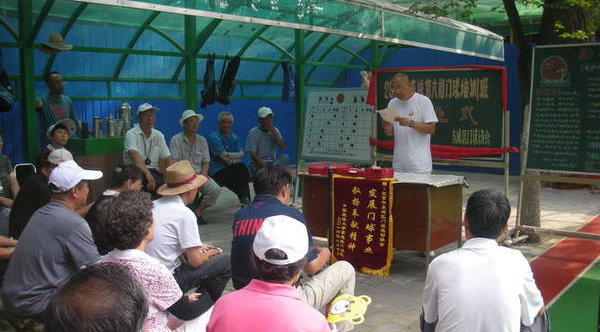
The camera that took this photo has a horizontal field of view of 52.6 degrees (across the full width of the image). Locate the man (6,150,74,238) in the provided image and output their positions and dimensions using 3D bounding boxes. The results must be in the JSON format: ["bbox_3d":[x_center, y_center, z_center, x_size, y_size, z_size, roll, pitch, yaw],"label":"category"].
[{"bbox_3d":[-1.880,0.381,4.823,0.750,1.060,0.500,-1,7,-12],"label":"man"}]

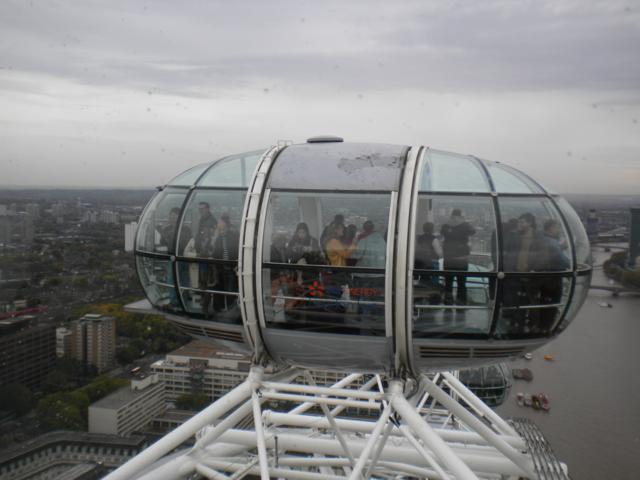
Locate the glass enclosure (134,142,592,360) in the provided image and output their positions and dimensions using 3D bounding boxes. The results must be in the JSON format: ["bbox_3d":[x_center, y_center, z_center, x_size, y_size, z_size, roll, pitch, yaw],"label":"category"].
[{"bbox_3d":[0.530,0.260,11.650,8.150,4.000,4.000,2,5,13],"label":"glass enclosure"}]

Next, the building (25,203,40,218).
[{"bbox_3d":[-1075.053,-108.440,2419.711,58.000,66.000,28.000,2,5,15],"label":"building"}]

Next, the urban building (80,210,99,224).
[{"bbox_3d":[-798.187,-77.914,2240.810,58.000,51.000,28.000,-1,5,-15],"label":"urban building"}]

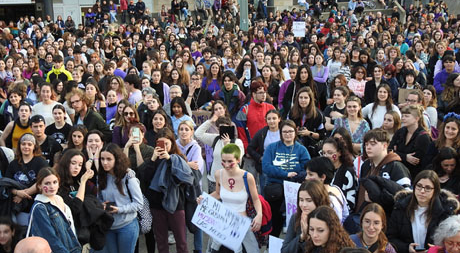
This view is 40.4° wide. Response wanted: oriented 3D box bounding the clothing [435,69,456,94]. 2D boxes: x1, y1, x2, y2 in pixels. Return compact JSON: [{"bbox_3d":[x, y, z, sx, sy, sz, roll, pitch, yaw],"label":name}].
[{"bbox_3d":[3.283,-0.651,9.450,0.460,0.520,0.300,5,15,21],"label":"clothing"}]

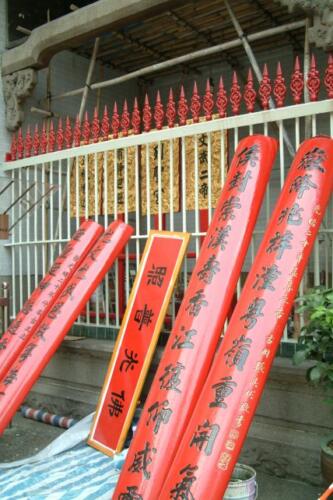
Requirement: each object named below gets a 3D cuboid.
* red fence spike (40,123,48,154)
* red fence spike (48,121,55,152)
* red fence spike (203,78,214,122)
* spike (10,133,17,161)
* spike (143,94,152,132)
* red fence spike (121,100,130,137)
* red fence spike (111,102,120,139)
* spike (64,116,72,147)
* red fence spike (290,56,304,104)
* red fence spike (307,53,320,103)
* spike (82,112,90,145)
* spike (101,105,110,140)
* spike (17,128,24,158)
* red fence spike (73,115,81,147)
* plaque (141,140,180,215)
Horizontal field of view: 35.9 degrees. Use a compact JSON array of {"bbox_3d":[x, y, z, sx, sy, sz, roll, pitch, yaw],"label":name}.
[{"bbox_3d":[-1.243,-1.142,5.232,0.086,0.332,0.079,-2,-2,35],"label":"red fence spike"},{"bbox_3d":[-1.127,-1.126,5.064,0.088,0.325,0.045,-2,-2,36],"label":"red fence spike"},{"bbox_3d":[0.330,-1.173,4.001,0.088,0.325,0.045,-2,-2,36],"label":"red fence spike"},{"bbox_3d":[-1.605,-1.089,5.418,0.088,0.300,0.045,-2,-2,36],"label":"spike"},{"bbox_3d":[-0.168,-1.199,4.475,0.086,0.332,0.079,-2,-2,35],"label":"spike"},{"bbox_3d":[-0.366,-1.189,4.615,0.086,0.332,0.079,-2,-2,35],"label":"red fence spike"},{"bbox_3d":[-0.460,-1.181,4.681,0.086,0.332,0.079,-2,-2,35],"label":"red fence spike"},{"bbox_3d":[-0.958,-1.153,5.031,0.086,0.332,0.079,-1,-1,0],"label":"spike"},{"bbox_3d":[0.913,-1.183,3.576,0.088,0.325,0.045,-2,-2,36],"label":"red fence spike"},{"bbox_3d":[1.039,-1.218,3.624,0.086,0.332,0.079,-2,-2,35],"label":"red fence spike"},{"bbox_3d":[-0.757,-1.157,4.890,0.086,0.332,0.079,-2,-2,35],"label":"spike"},{"bbox_3d":[-0.546,-1.145,4.639,0.088,0.325,0.045,-2,-2,36],"label":"spike"},{"bbox_3d":[-1.520,-1.107,5.348,0.088,0.325,0.045,-2,-2,36],"label":"spike"},{"bbox_3d":[-0.853,-1.154,4.957,0.086,0.332,0.079,-1,-1,0],"label":"red fence spike"},{"bbox_3d":[-0.036,-0.730,4.766,0.440,0.800,0.040,-2,-2,36],"label":"plaque"}]

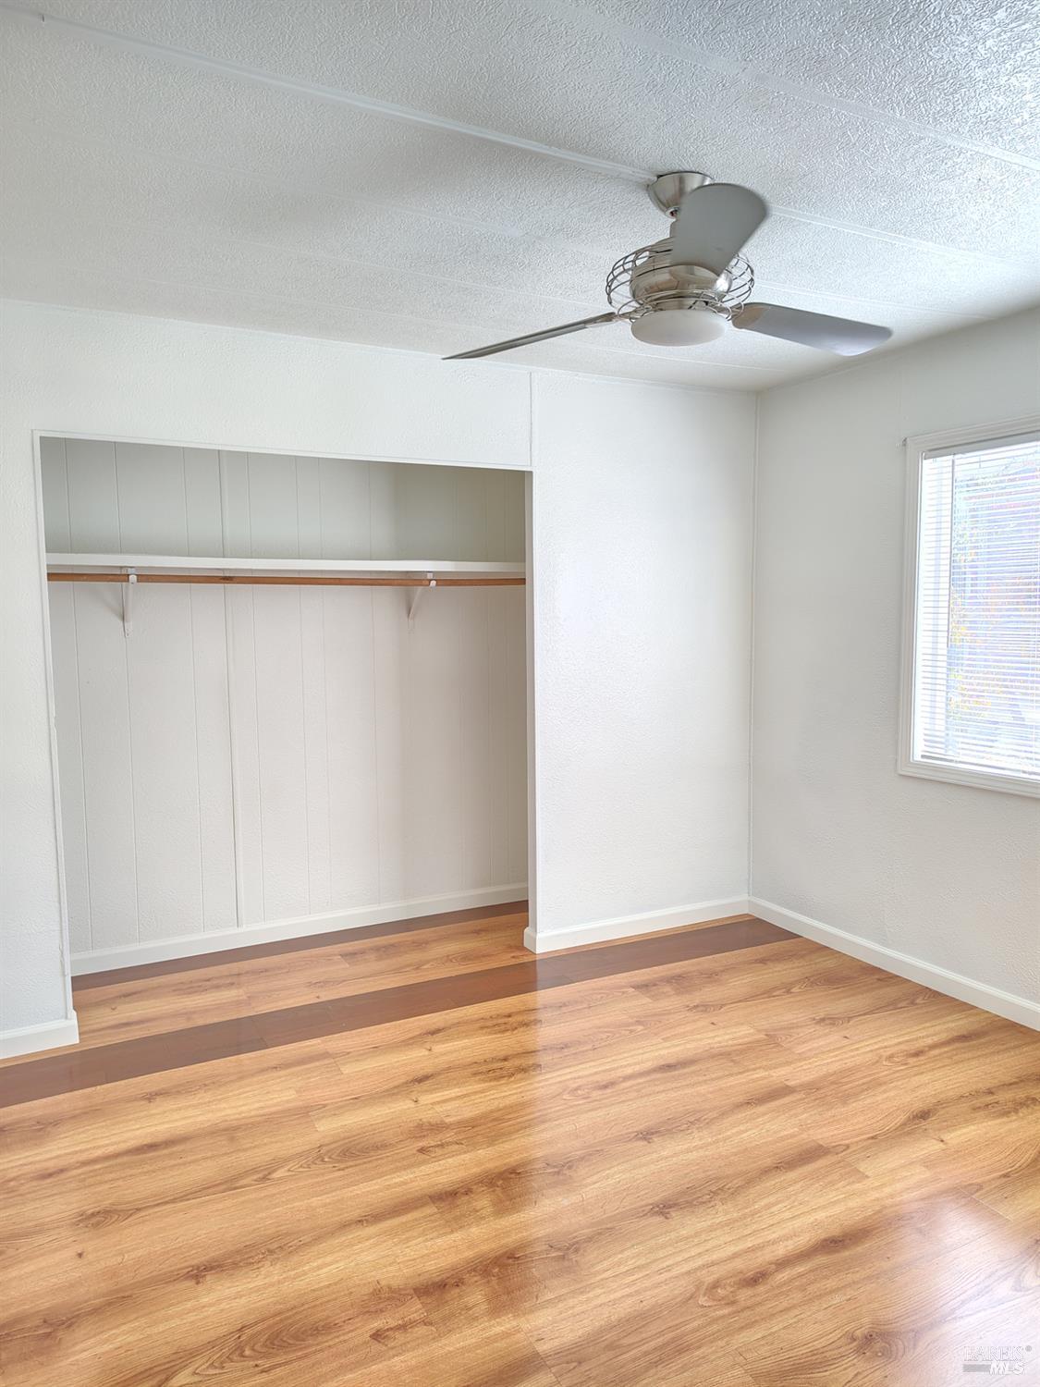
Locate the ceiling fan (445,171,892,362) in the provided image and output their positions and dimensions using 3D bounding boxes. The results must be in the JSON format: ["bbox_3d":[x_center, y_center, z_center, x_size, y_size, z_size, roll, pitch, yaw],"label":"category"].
[{"bbox_3d":[0.470,-1.002,2.273,1.140,0.345,1.220,-3,6,-27],"label":"ceiling fan"}]

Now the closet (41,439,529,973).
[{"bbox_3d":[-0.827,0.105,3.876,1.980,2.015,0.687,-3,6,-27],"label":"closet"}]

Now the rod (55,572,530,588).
[{"bbox_3d":[-0.811,-0.457,3.893,2.060,0.033,0.033,-3,6,-27],"label":"rod"}]

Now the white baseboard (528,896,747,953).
[{"bbox_3d":[0.550,1.020,4.322,1.127,0.085,0.095,-3,6,-27],"label":"white baseboard"}]

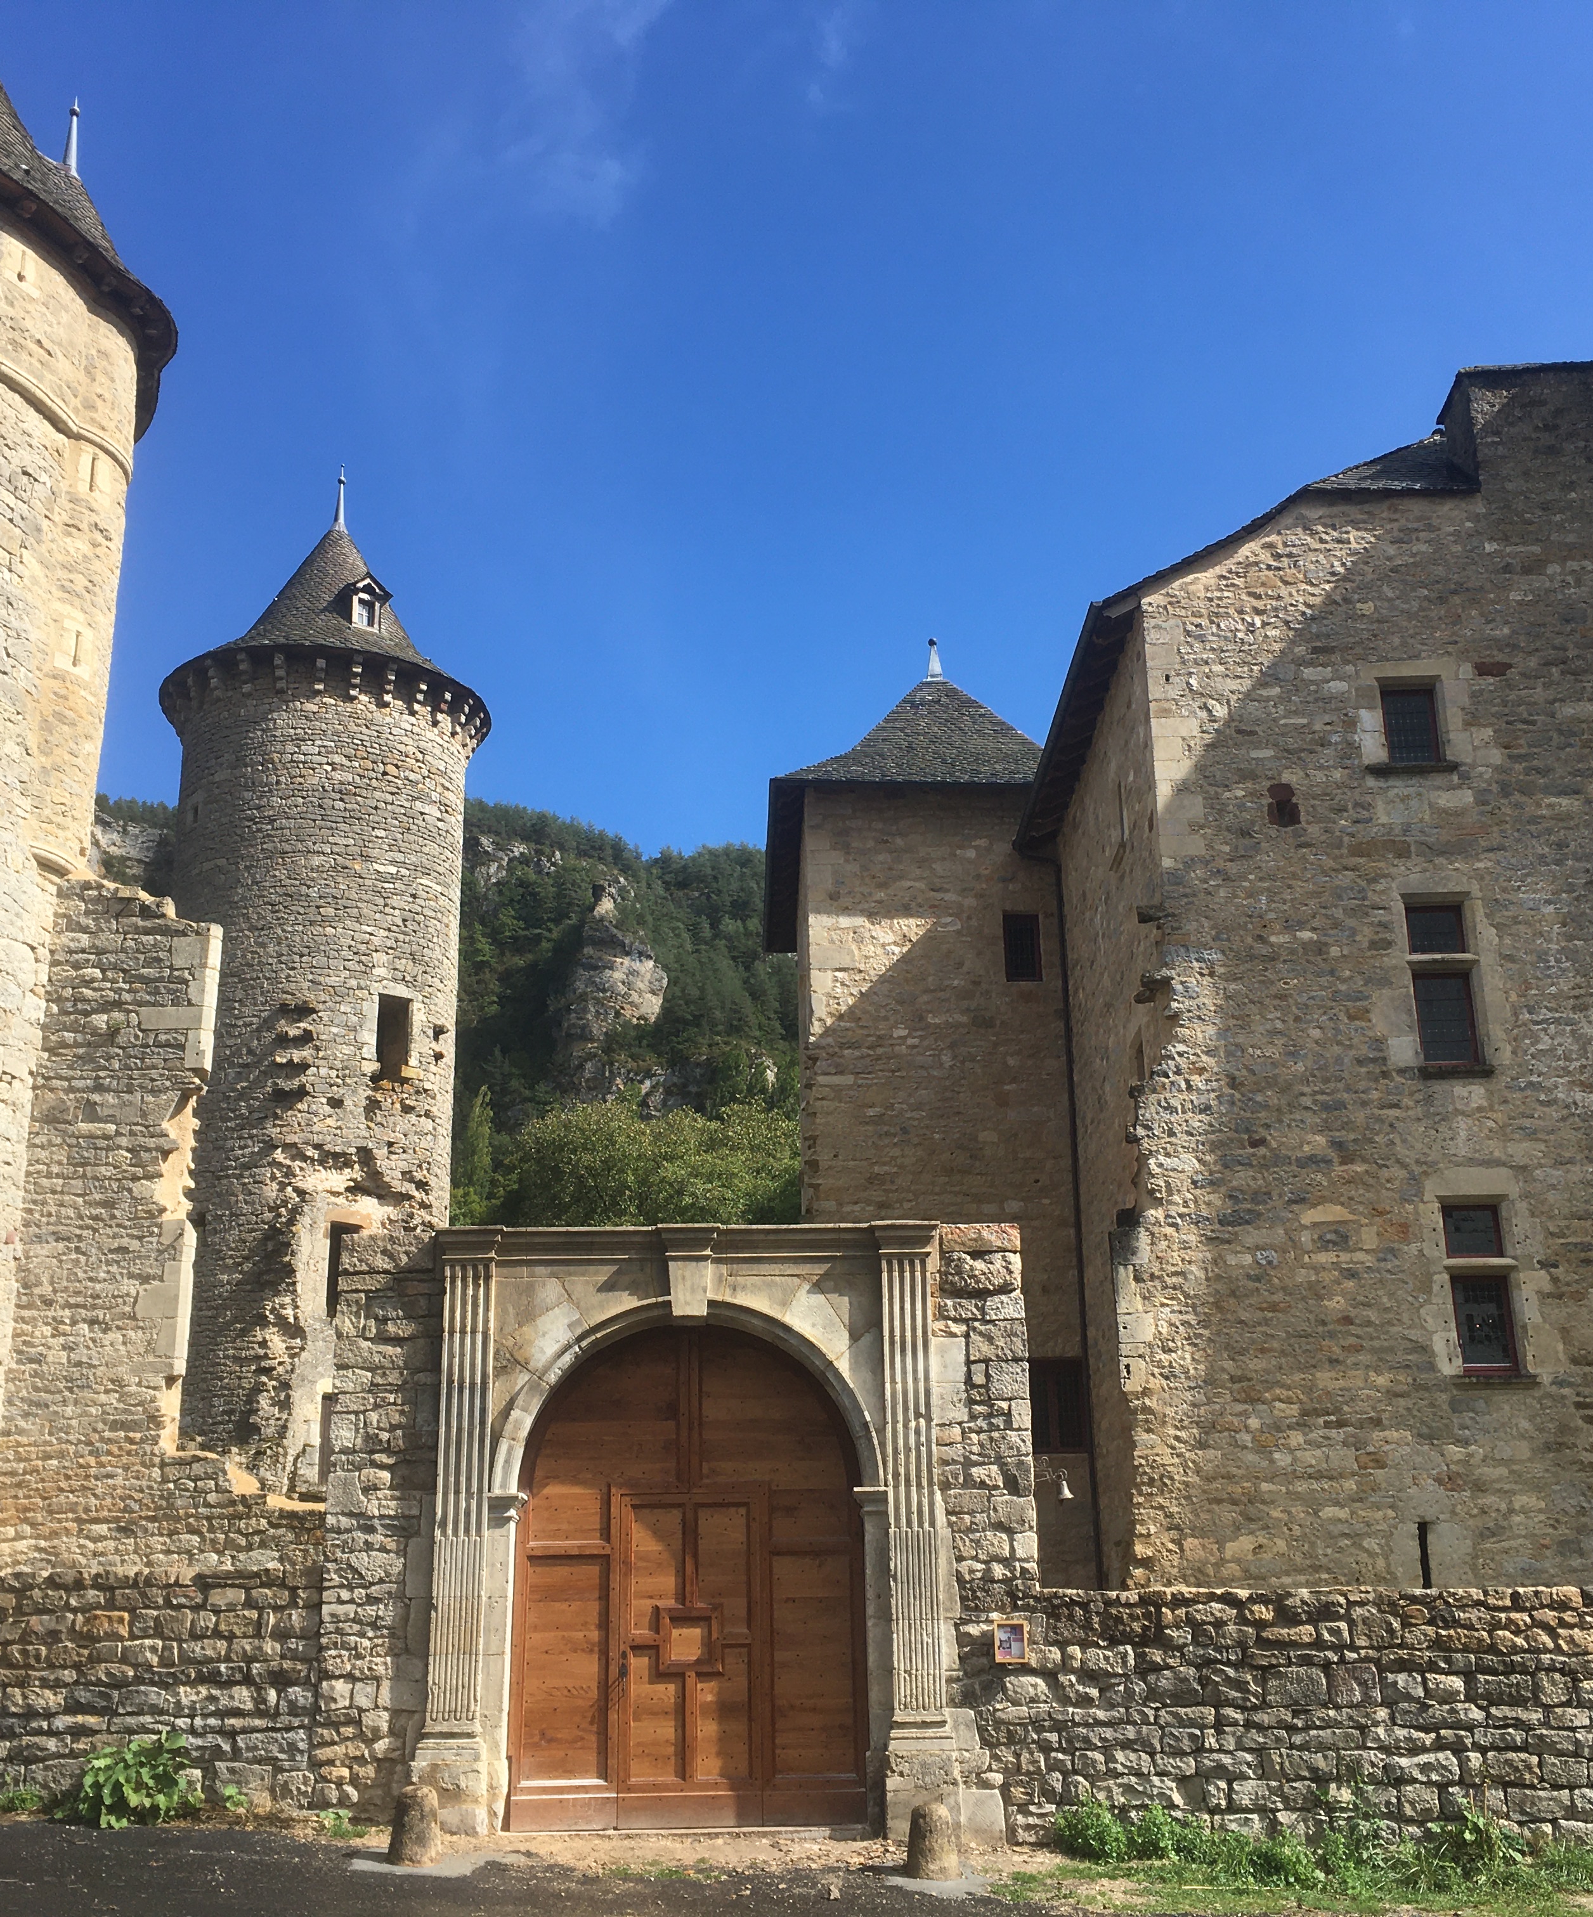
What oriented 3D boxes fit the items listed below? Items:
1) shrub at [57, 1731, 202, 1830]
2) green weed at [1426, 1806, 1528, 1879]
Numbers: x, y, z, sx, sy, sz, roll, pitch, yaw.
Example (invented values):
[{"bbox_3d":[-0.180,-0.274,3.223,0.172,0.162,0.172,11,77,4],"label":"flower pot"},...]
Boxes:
[{"bbox_3d":[-4.953,6.100,15.903,1.052,0.659,0.750,-1,-19,0],"label":"shrub"},{"bbox_3d":[4.814,6.255,15.161,0.712,0.447,0.550,-1,-19,0],"label":"green weed"}]

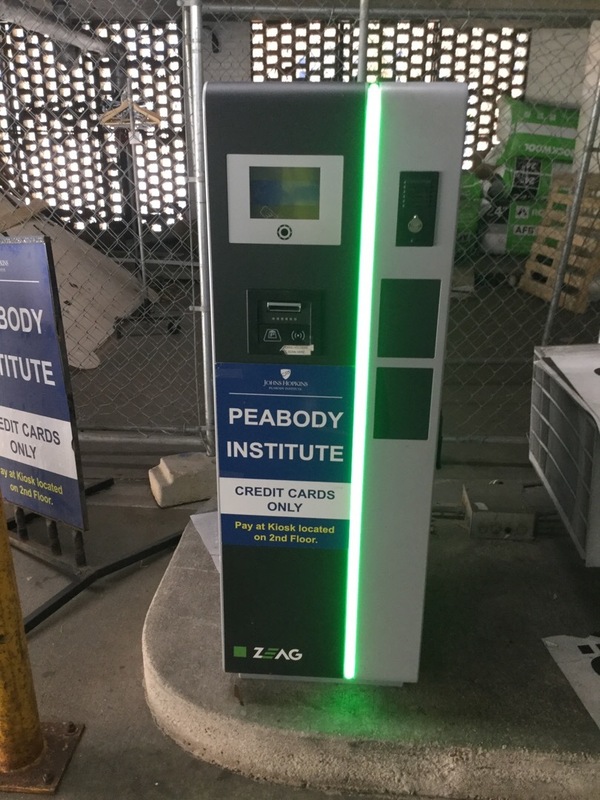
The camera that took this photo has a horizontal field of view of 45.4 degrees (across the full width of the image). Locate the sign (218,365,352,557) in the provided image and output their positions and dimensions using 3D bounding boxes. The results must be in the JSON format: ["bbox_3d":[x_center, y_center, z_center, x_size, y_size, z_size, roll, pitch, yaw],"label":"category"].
[{"bbox_3d":[-0.032,0.135,1.577,0.293,0.445,0.010,2,21,3],"label":"sign"}]

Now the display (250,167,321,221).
[{"bbox_3d":[-0.028,-0.397,1.379,0.135,0.097,0.020,2,21,3],"label":"display"}]

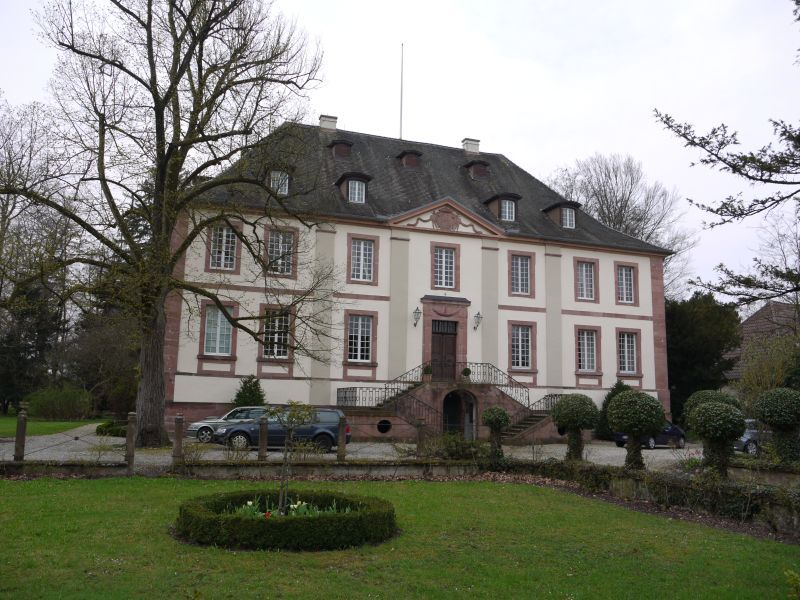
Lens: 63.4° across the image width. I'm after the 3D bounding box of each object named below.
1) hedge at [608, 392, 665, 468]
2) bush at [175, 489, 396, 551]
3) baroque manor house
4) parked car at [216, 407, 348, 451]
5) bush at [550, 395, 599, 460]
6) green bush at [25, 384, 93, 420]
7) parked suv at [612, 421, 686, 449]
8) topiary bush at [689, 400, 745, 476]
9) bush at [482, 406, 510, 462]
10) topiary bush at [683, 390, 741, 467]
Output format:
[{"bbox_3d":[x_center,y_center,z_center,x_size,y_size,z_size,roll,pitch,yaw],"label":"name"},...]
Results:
[{"bbox_3d":[4.788,2.676,13.158,1.148,1.617,1.148,4,-10,-17],"label":"hedge"},{"bbox_3d":[-1.464,2.801,8.423,2.731,0.324,2.571,1,-9,0],"label":"bush"},{"bbox_3d":[-0.233,-1.661,42.316,28.336,20.121,18.700,4,-10,-17],"label":"baroque manor house"},{"bbox_3d":[-3.930,4.355,21.971,4.650,1.480,1.750,3,-9,-8],"label":"parked car"},{"bbox_3d":[3.761,2.785,13.947,1.021,1.439,1.021,4,-10,-17],"label":"bush"},{"bbox_3d":[-23.966,7.218,45.545,4.451,2.331,3.400,1,-9,0],"label":"green bush"},{"bbox_3d":[11.220,5.883,28.972,4.050,1.430,1.700,9,-12,-39],"label":"parked suv"},{"bbox_3d":[5.926,2.637,12.155,1.062,1.390,1.062,4,-10,-17],"label":"topiary bush"},{"bbox_3d":[2.047,2.870,13.724,0.578,1.185,0.578,1,-9,0],"label":"bush"},{"bbox_3d":[6.717,2.811,13.954,1.238,1.684,1.238,4,-10,-17],"label":"topiary bush"}]

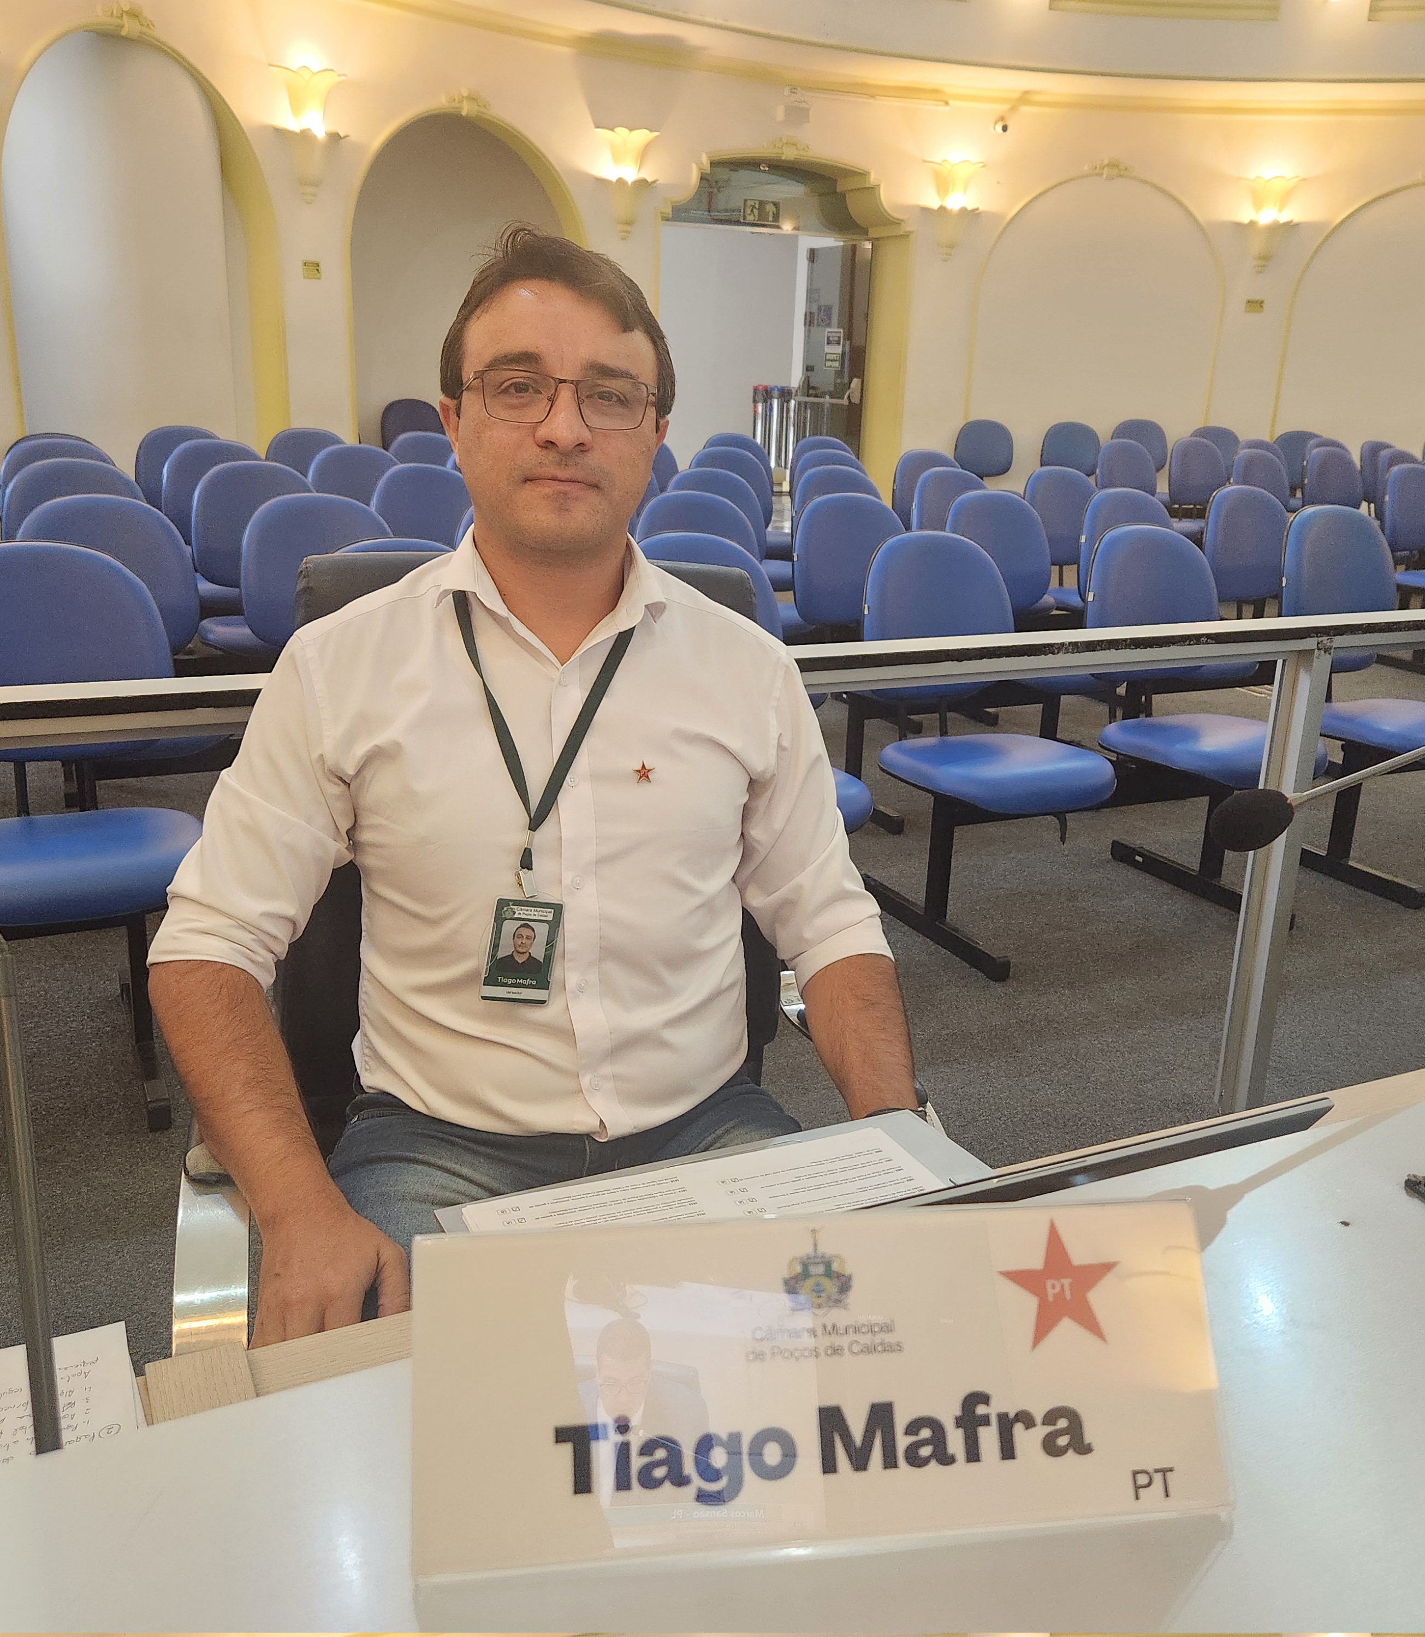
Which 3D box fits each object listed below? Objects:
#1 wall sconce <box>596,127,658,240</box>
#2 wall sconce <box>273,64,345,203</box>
[{"bbox_3d":[-0.565,-4.197,9.593,0.440,0.690,0.240,-10,21,-33],"label":"wall sconce"},{"bbox_3d":[-1.938,-3.287,6.971,0.190,0.610,0.340,15,22,35],"label":"wall sconce"}]

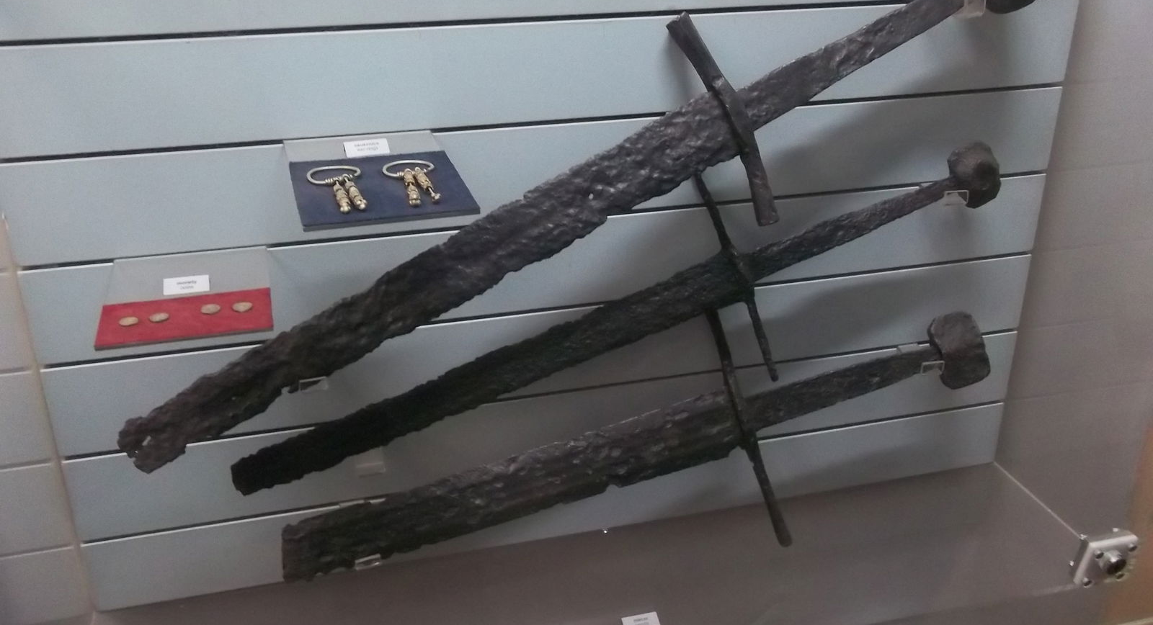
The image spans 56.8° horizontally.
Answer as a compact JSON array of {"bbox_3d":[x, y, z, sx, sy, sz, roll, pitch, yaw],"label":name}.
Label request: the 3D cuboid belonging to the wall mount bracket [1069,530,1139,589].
[{"bbox_3d":[0.547,0.256,1.106,0.054,0.054,0.032,-7,33,-14],"label":"wall mount bracket"}]

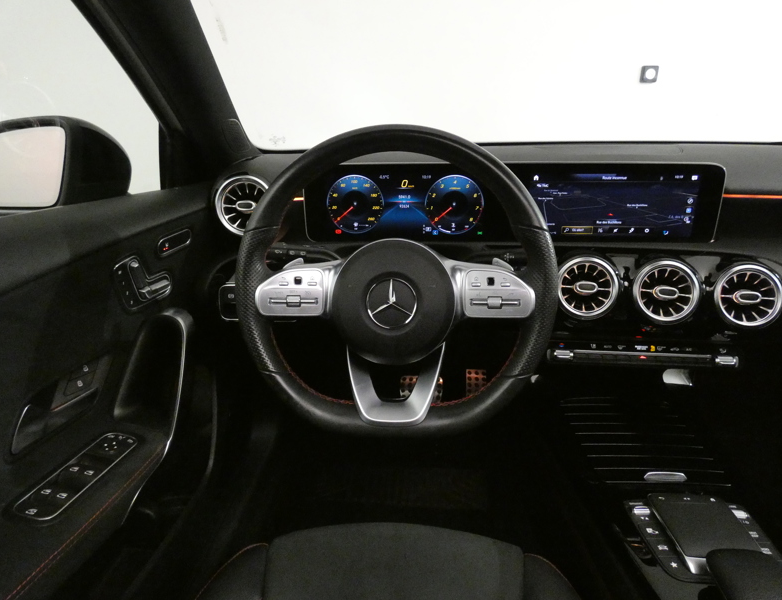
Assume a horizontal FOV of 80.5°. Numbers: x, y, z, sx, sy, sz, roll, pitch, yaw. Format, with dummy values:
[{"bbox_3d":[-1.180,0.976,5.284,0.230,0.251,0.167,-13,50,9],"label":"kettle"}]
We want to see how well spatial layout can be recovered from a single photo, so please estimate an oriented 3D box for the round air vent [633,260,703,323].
[{"bbox_3d":[0.366,-0.015,0.627,0.090,0.090,0.035,1,13,3],"label":"round air vent"}]

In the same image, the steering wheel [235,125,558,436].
[{"bbox_3d":[0.006,-0.022,0.555,0.372,0.361,0.080,0,1,0],"label":"steering wheel"}]

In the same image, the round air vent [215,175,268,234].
[{"bbox_3d":[-0.221,-0.148,0.717,0.090,0.090,0.035,-1,15,-3],"label":"round air vent"}]

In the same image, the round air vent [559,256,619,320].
[{"bbox_3d":[0.264,-0.020,0.634,0.090,0.090,0.035,1,13,3],"label":"round air vent"}]

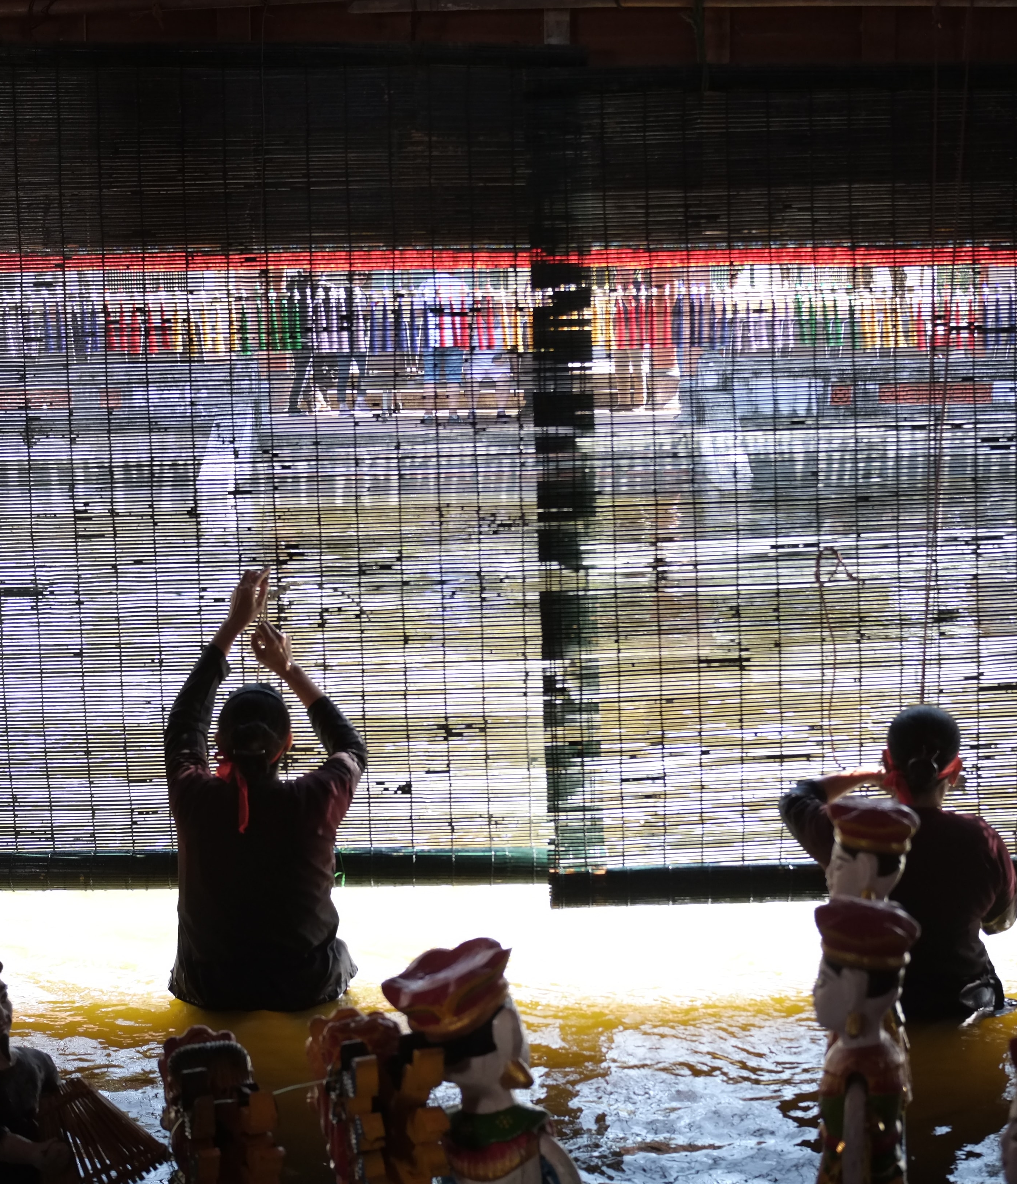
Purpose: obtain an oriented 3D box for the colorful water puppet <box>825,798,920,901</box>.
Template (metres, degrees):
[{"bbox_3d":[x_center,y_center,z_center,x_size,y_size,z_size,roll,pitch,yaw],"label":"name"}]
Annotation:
[{"bbox_3d":[0.517,0.554,2.877,0.160,0.520,0.180,0,6,12],"label":"colorful water puppet"}]

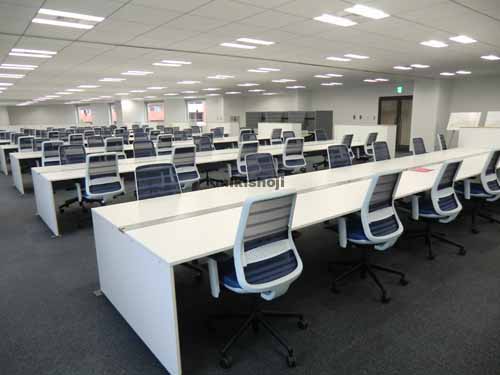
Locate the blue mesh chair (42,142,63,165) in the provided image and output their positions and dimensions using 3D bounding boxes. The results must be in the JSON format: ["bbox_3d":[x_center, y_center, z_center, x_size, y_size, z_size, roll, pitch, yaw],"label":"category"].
[{"bbox_3d":[-3.991,-0.424,7.003,0.640,1.000,0.620,-11,15,-41],"label":"blue mesh chair"}]

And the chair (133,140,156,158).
[{"bbox_3d":[-1.852,-0.345,6.430,0.640,1.000,0.620,-10,15,-38],"label":"chair"}]

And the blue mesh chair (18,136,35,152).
[{"bbox_3d":[-6.085,-0.885,9.454,0.640,1.000,0.620,-11,15,-41],"label":"blue mesh chair"}]

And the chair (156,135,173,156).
[{"bbox_3d":[-2.162,-0.773,8.565,0.640,1.000,0.620,-11,15,-40],"label":"chair"}]

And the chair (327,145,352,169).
[{"bbox_3d":[1.376,-0.091,4.905,0.640,1.000,0.620,-7,13,-26],"label":"chair"}]

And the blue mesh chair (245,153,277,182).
[{"bbox_3d":[0.244,0.113,3.998,0.640,1.000,0.620,-9,14,-34],"label":"blue mesh chair"}]

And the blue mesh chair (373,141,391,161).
[{"bbox_3d":[2.229,-0.231,5.522,0.640,1.000,0.620,-9,14,-34],"label":"blue mesh chair"}]

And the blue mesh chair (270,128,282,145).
[{"bbox_3d":[0.701,-1.278,10.804,0.640,1.000,0.620,-10,15,-38],"label":"blue mesh chair"}]

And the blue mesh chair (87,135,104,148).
[{"bbox_3d":[-3.852,-0.807,8.877,0.640,1.000,0.620,-10,15,-38],"label":"blue mesh chair"}]

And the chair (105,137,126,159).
[{"bbox_3d":[-3.092,-0.609,7.837,0.640,1.000,0.620,-10,15,-38],"label":"chair"}]

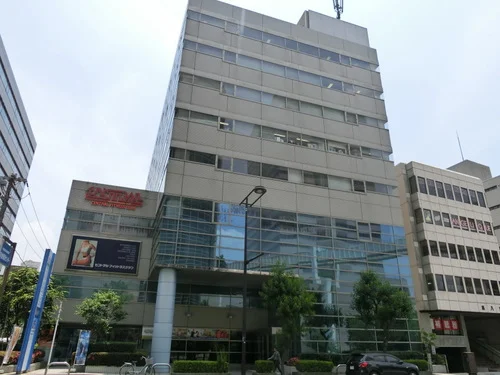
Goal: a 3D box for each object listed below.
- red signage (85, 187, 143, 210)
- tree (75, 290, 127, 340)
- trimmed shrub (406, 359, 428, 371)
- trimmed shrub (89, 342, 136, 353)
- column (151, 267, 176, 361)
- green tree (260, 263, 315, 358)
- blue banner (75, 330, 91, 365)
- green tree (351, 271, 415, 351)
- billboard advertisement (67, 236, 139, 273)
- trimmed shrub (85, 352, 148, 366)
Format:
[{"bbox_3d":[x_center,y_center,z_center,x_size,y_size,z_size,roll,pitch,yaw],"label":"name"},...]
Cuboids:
[{"bbox_3d":[-11.851,1.012,31.908,4.672,1.771,0.200,9,-25,-17],"label":"red signage"},{"bbox_3d":[-10.489,9.705,25.178,3.300,4.900,3.200,9,-25,-17],"label":"tree"},{"bbox_3d":[13.058,14.007,28.338,2.424,0.849,0.900,9,-25,-17],"label":"trimmed shrub"},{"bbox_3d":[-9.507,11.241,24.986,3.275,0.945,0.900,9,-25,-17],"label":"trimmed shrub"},{"bbox_3d":[-5.979,9.189,25.313,1.250,6.790,1.250,9,-25,-17],"label":"column"},{"bbox_3d":[2.729,9.253,26.196,3.800,7.561,3.700,1,-24,0],"label":"green tree"},{"bbox_3d":[-10.373,9.984,22.439,0.596,2.025,0.150,9,-25,-17],"label":"blue banner"},{"bbox_3d":[10.428,10.284,28.180,4.600,7.535,4.300,9,-25,-17],"label":"green tree"},{"bbox_3d":[-11.943,5.630,29.895,5.451,2.837,0.200,9,-25,-17],"label":"billboard advertisement"},{"bbox_3d":[-8.582,11.130,23.418,3.893,0.779,1.000,9,-25,-17],"label":"trimmed shrub"}]

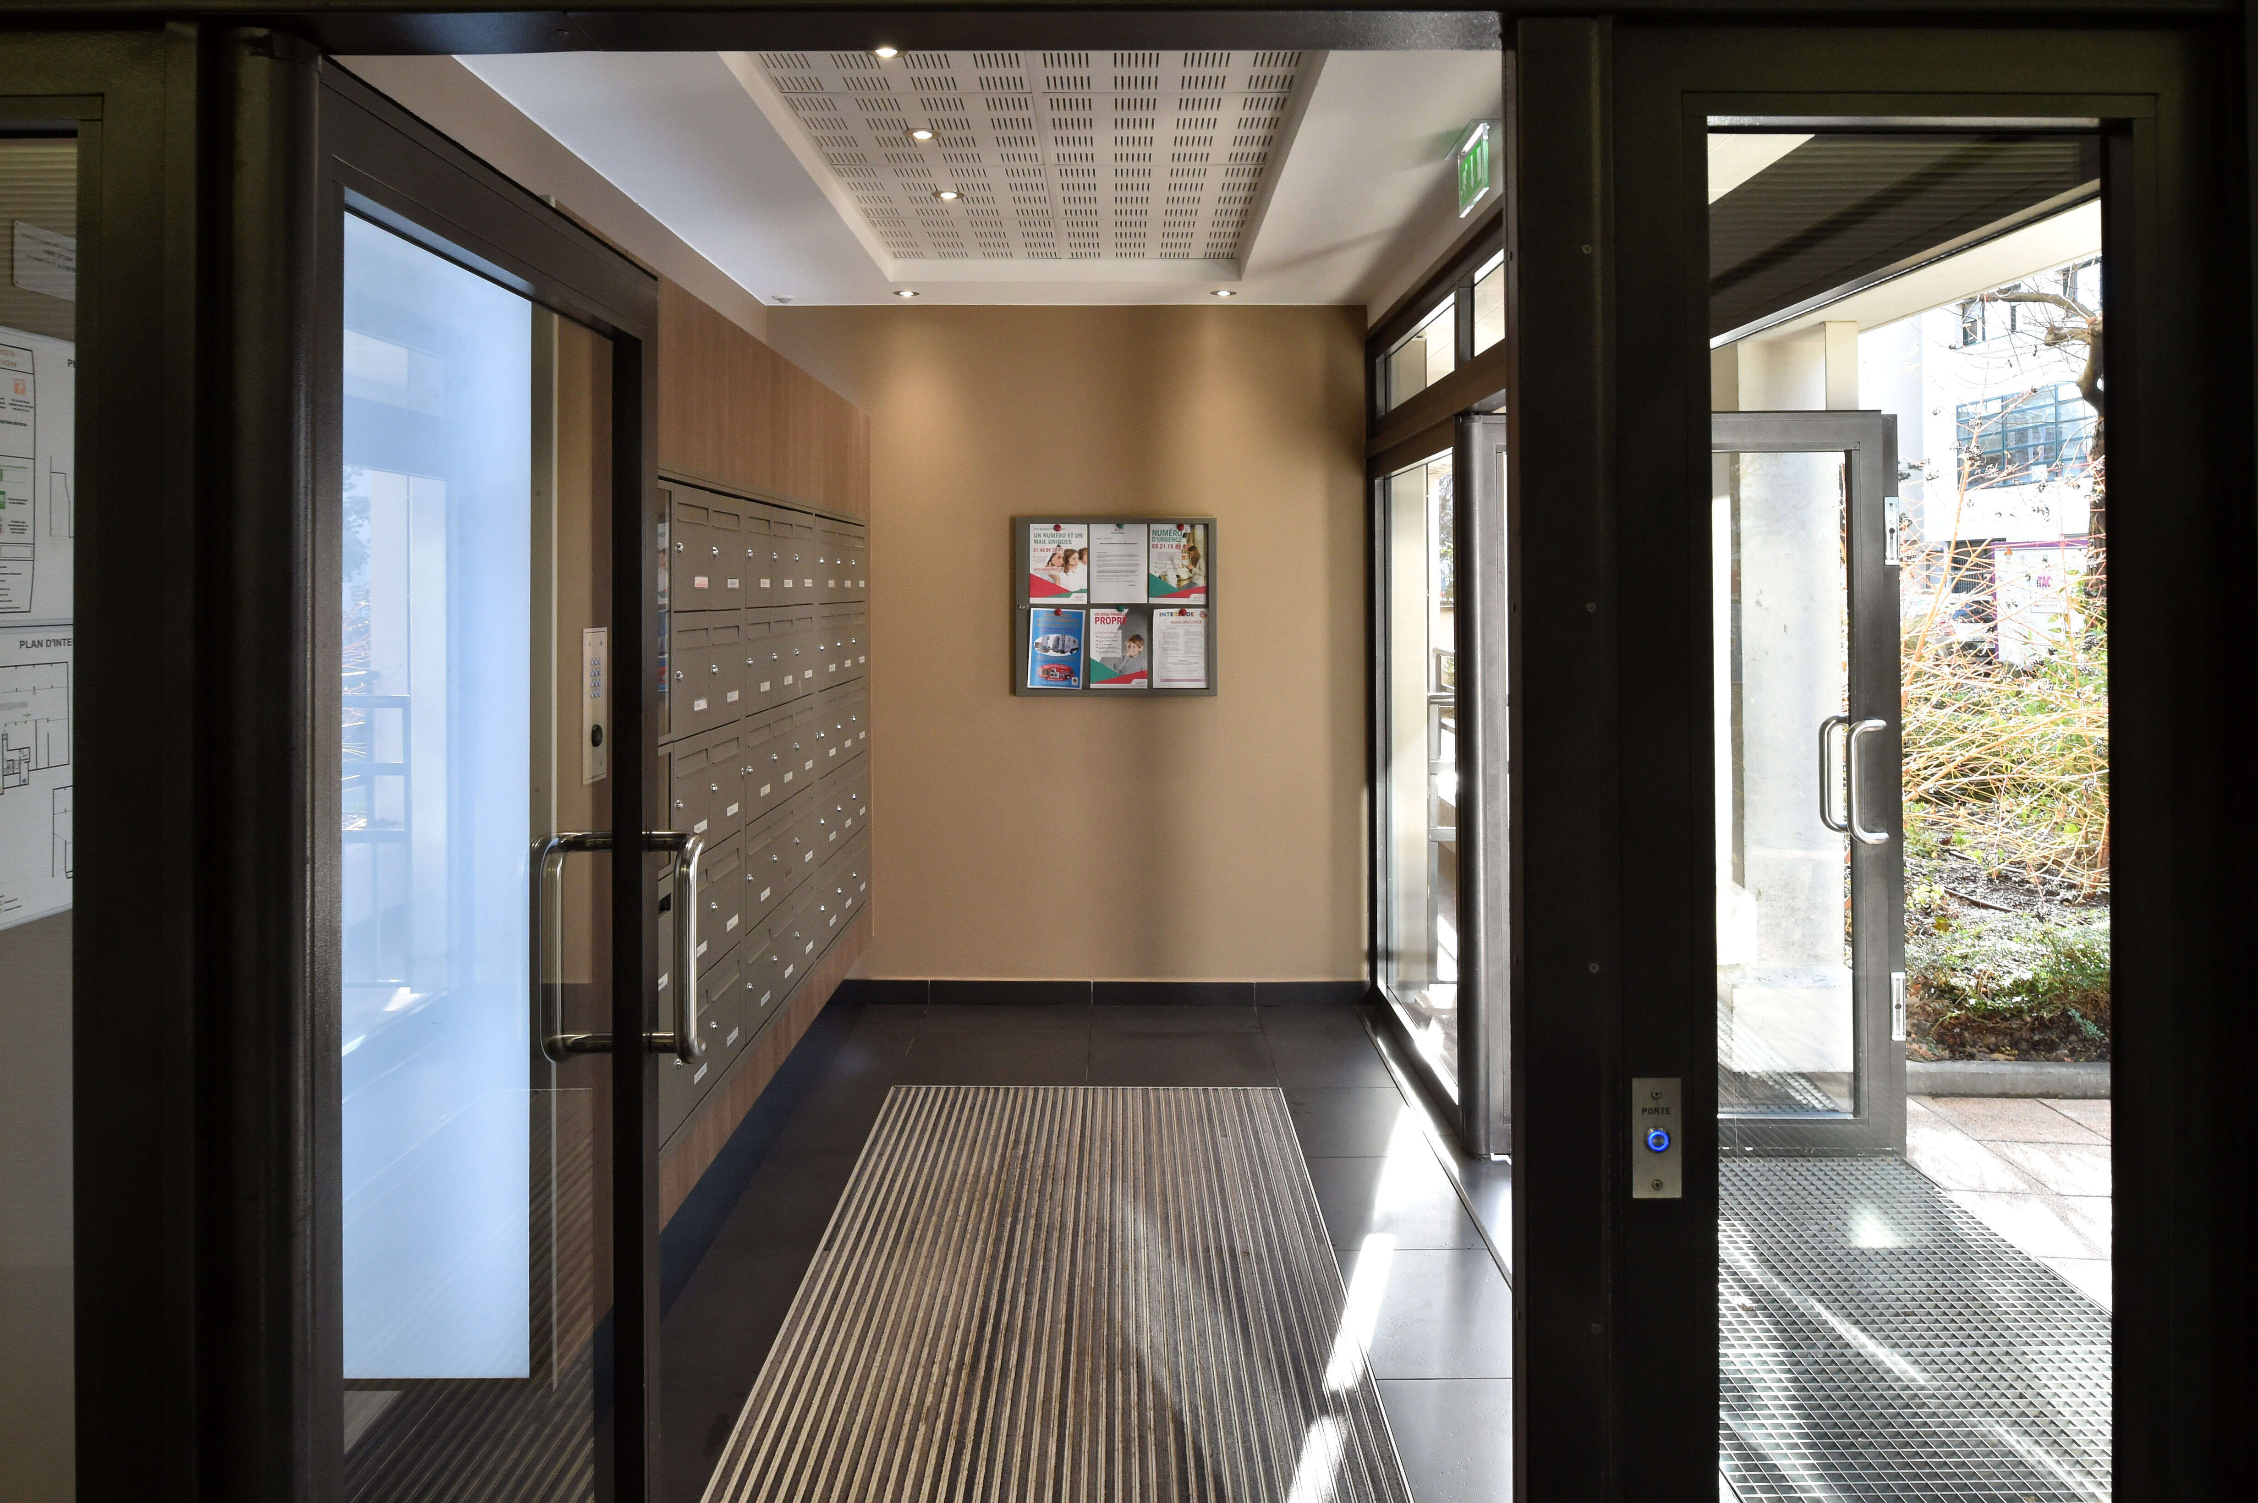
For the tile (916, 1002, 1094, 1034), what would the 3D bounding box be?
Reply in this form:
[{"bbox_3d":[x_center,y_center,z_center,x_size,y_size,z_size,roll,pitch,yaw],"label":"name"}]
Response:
[{"bbox_3d":[-0.441,0.975,5.472,0.610,0.012,0.360,0,6,0],"label":"tile"}]

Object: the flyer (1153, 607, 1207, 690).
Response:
[{"bbox_3d":[0.191,-0.379,5.570,0.205,0.297,0.015,0,0,0],"label":"flyer"}]

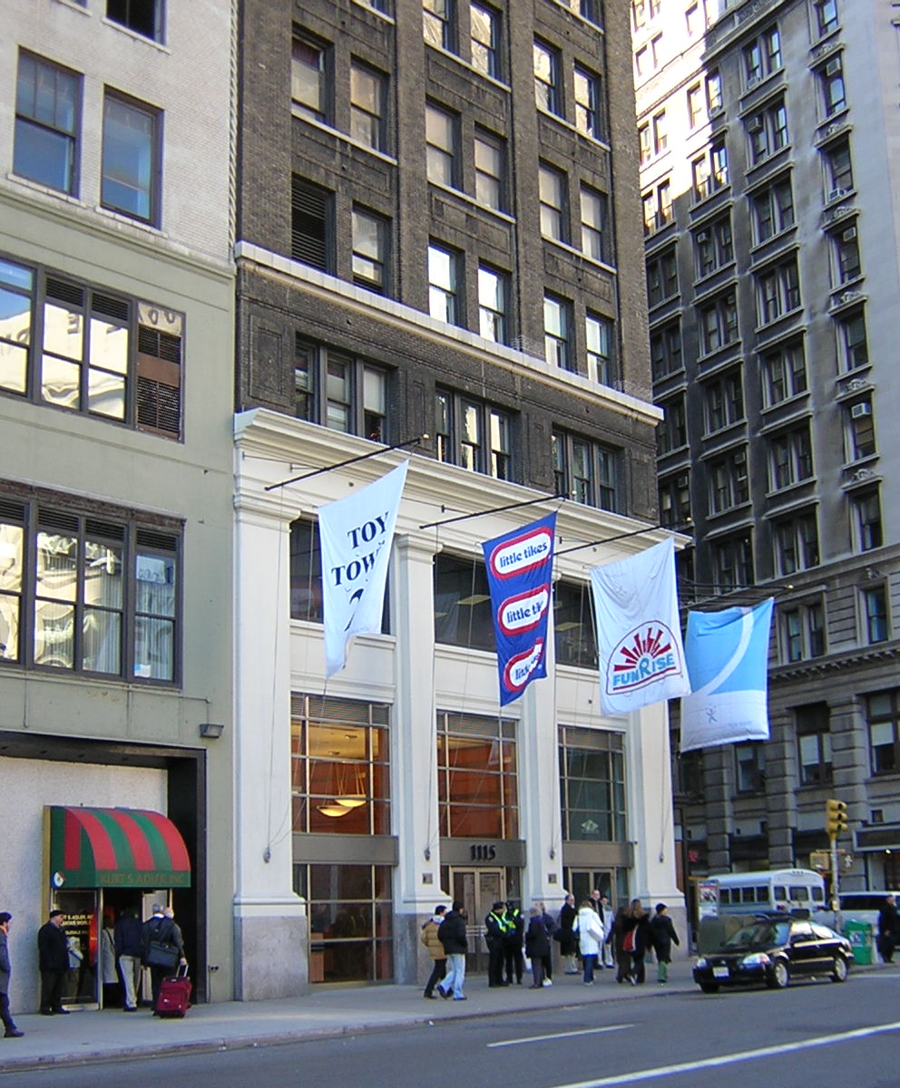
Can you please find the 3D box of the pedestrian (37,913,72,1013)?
[{"bbox_3d":[-7.039,7.467,26.935,0.380,1.770,0.520,0,-14,-5],"label":"pedestrian"}]

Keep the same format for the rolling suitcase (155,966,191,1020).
[{"bbox_3d":[-4.546,7.387,24.800,0.460,0.820,0.320,7,-21,12],"label":"rolling suitcase"}]

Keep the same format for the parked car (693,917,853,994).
[{"bbox_3d":[6.930,8.620,31.900,1.700,1.380,4.450,-13,-18,39],"label":"parked car"}]

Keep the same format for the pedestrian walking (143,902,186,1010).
[{"bbox_3d":[-4.887,7.070,25.772,0.680,1.790,0.500,5,-15,-24],"label":"pedestrian walking"}]

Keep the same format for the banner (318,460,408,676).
[{"bbox_3d":[-1.689,0.546,29.304,2.570,3.750,0.450,-13,-18,41],"label":"banner"}]

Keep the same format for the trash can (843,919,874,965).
[{"bbox_3d":[10.387,10.153,38.432,0.580,1.100,0.460,-13,-18,40],"label":"trash can"}]

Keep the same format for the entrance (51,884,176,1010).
[{"bbox_3d":[-6.184,7.524,28.040,0.200,2.171,2.801,-13,-18,40],"label":"entrance"}]

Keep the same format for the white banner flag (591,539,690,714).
[{"bbox_3d":[4.778,2.121,38.230,2.850,4.150,0.400,-14,-18,41],"label":"white banner flag"}]

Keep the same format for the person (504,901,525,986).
[{"bbox_3d":[1.389,8.754,33.108,0.420,1.760,0.550,10,-18,-39],"label":"person"}]

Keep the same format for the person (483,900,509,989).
[{"bbox_3d":[0.977,8.526,32.202,0.480,1.770,0.520,-12,-17,39],"label":"person"}]

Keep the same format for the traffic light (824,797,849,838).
[{"bbox_3d":[9.543,6.743,37.200,0.300,0.860,0.420,6,-16,-28],"label":"traffic light"}]

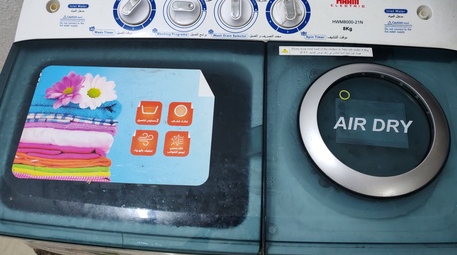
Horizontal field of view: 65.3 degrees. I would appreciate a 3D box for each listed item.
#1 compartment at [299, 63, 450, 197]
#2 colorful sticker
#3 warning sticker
[{"bbox_3d":[0.223,-0.005,0.544,0.228,0.027,0.228,2,67,3],"label":"compartment"},{"bbox_3d":[-0.175,-0.011,0.569,0.302,0.005,0.200,2,67,3],"label":"colorful sticker"},{"bbox_3d":[0.167,-0.131,0.611,0.159,0.004,0.018,2,67,3],"label":"warning sticker"}]

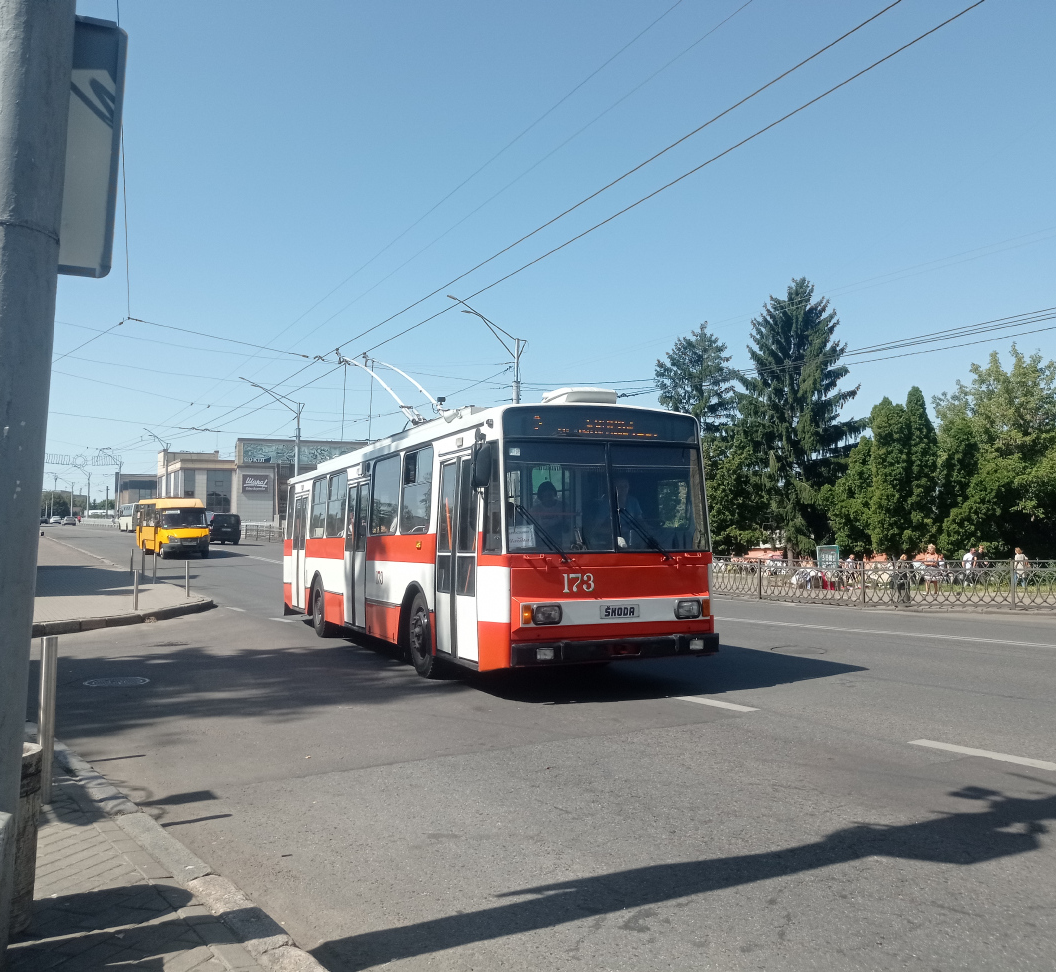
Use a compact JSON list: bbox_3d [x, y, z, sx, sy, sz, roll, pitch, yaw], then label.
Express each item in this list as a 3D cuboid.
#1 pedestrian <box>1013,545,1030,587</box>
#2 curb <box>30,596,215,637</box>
[{"bbox_3d":[18.700,3.140,39.800,0.550,1.640,0.480,0,-3,6],"label":"pedestrian"},{"bbox_3d":[-8.050,2.660,21.500,0.500,0.200,7.300,0,-3,7],"label":"curb"}]

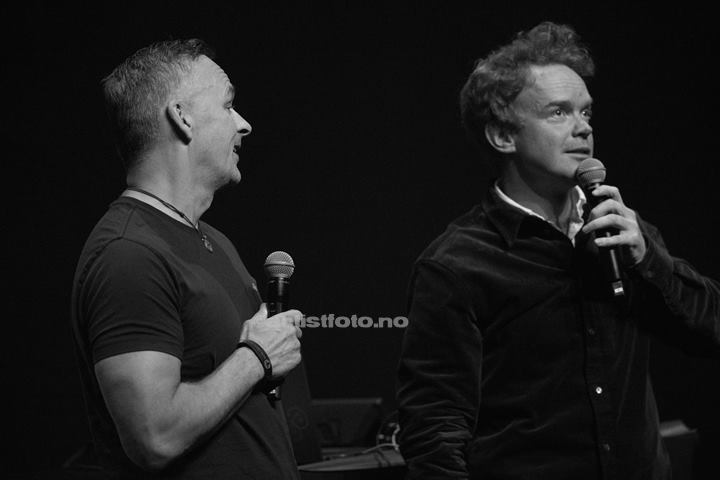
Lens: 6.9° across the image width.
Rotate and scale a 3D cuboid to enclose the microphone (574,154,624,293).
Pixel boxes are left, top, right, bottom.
[{"bbox_3d":[0.411,-0.022,10.100,0.051,0.245,0.051,-13,-15,0],"label":"microphone"}]

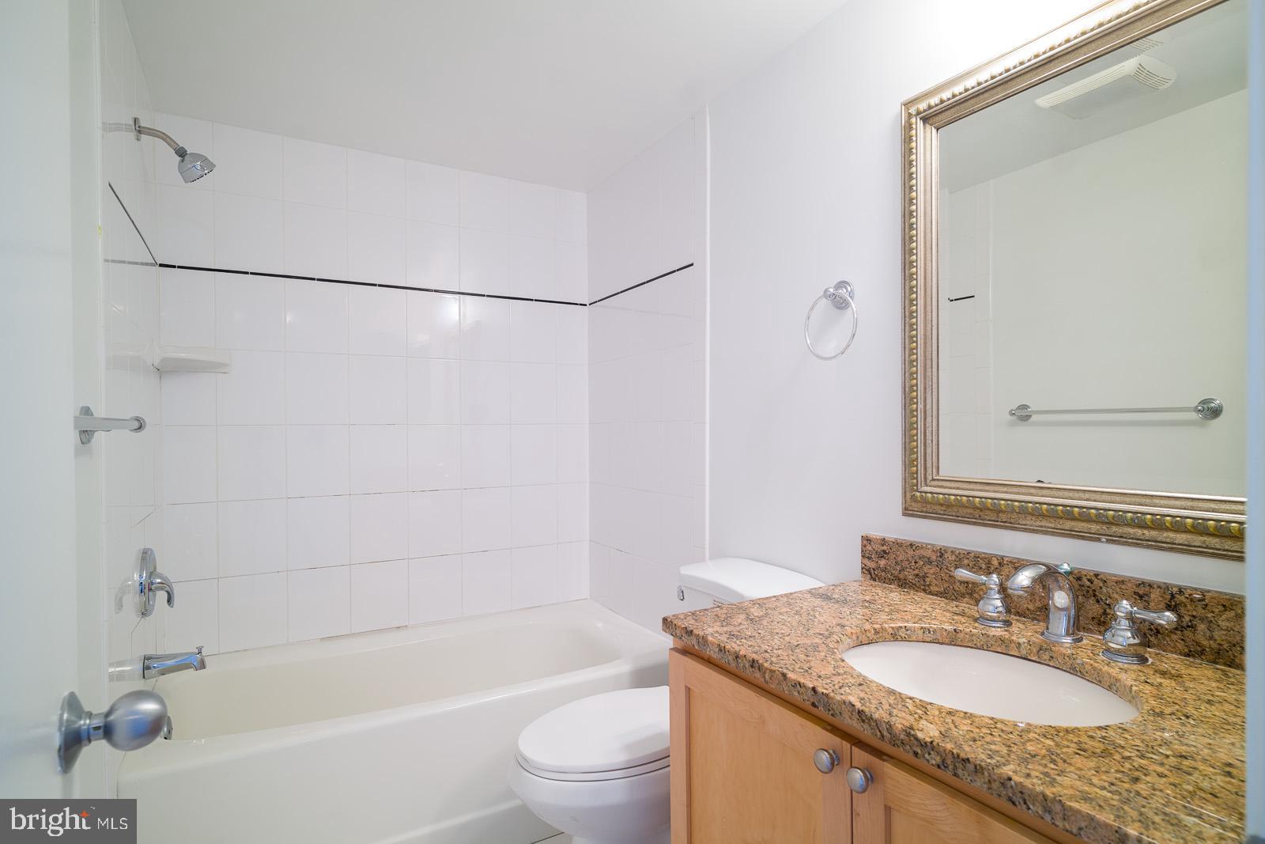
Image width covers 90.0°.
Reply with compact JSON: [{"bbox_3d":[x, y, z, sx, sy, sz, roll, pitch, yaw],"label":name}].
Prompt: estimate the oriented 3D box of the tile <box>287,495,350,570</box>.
[{"bbox_3d":[-1.123,0.394,2.268,0.201,0.252,0.010,0,0,-28],"label":"tile"}]

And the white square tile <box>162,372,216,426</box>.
[{"bbox_3d":[-1.460,-0.115,2.088,0.151,0.253,0.010,0,-1,-28],"label":"white square tile"}]

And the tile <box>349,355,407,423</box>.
[{"bbox_3d":[-0.944,-0.116,2.354,0.201,0.254,0.010,0,-1,-29],"label":"tile"}]

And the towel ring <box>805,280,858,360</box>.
[{"bbox_3d":[0.480,-0.242,1.503,0.064,0.192,0.162,0,0,-29],"label":"towel ring"}]

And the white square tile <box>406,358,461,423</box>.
[{"bbox_3d":[-0.767,-0.117,2.452,0.201,0.254,0.010,0,-1,-29],"label":"white square tile"}]

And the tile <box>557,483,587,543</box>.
[{"bbox_3d":[-0.255,0.389,2.739,0.143,0.252,0.010,0,0,-28],"label":"tile"}]

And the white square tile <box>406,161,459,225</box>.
[{"bbox_3d":[-0.775,-0.885,2.459,0.201,0.227,0.010,0,-1,-29],"label":"white square tile"}]

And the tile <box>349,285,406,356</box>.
[{"bbox_3d":[-0.947,-0.373,2.357,0.201,0.257,0.010,0,-1,-29],"label":"tile"}]

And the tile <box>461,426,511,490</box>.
[{"bbox_3d":[-0.589,0.137,2.553,0.200,0.253,0.010,0,-1,-28],"label":"tile"}]

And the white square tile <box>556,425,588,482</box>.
[{"bbox_3d":[-0.257,0.136,2.731,0.146,0.252,0.010,0,-1,-29],"label":"white square tile"}]

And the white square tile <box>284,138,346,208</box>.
[{"bbox_3d":[-1.133,-0.885,2.271,0.201,0.226,0.010,0,0,-28],"label":"white square tile"}]

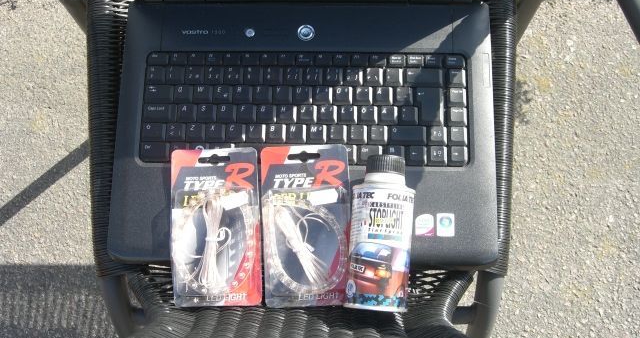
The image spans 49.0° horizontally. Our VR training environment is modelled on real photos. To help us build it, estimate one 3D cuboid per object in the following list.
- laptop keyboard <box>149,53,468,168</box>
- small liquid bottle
[{"bbox_3d":[-0.015,-0.058,0.667,0.307,0.012,0.110,1,77,2],"label":"laptop keyboard"},{"bbox_3d":[0.053,0.055,0.609,0.056,0.056,0.130,5,82,1],"label":"small liquid bottle"}]

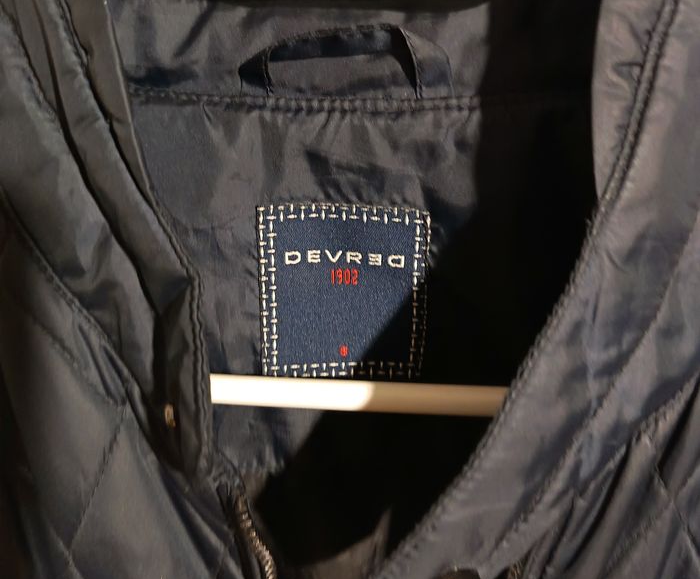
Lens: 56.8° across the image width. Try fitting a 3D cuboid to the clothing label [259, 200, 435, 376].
[{"bbox_3d":[-0.003,0.002,0.215,0.056,0.059,0.003,1,19,0],"label":"clothing label"}]

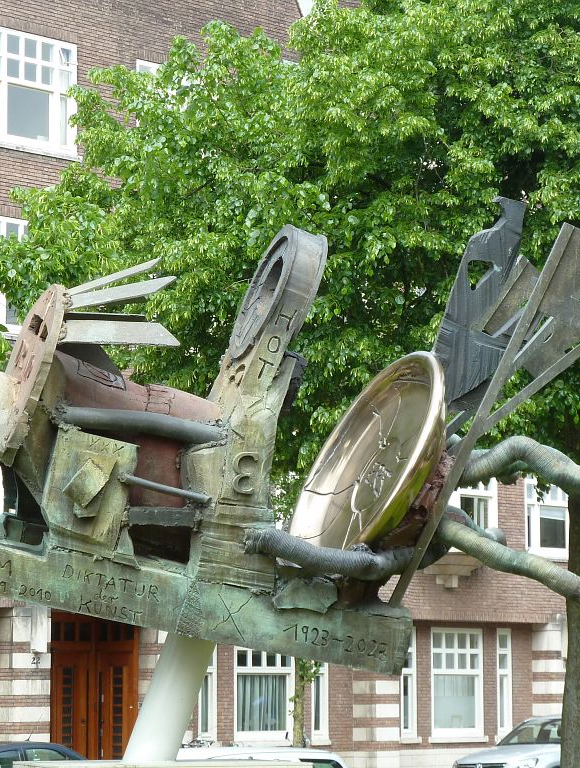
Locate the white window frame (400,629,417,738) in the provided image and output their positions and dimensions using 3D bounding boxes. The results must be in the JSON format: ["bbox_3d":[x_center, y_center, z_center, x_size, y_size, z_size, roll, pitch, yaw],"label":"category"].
[{"bbox_3d":[2.188,5.651,50.448,0.120,2.095,0.465,-6,-9,43],"label":"white window frame"}]

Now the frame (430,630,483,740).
[{"bbox_3d":[3.185,5.771,51.507,0.120,2.095,1.558,-6,-9,43],"label":"frame"}]

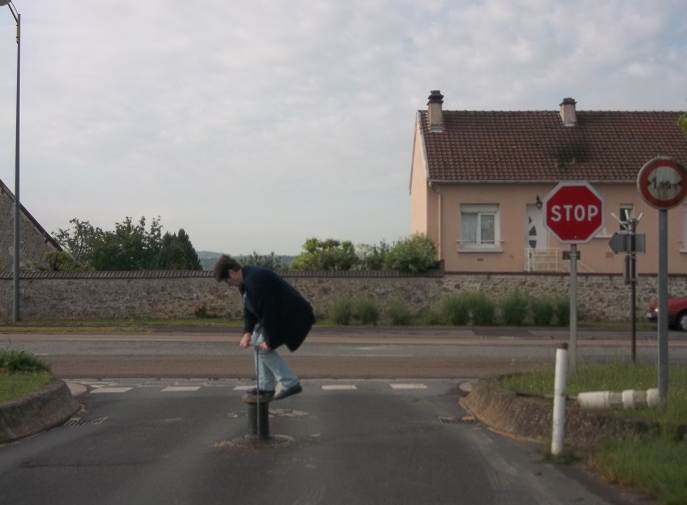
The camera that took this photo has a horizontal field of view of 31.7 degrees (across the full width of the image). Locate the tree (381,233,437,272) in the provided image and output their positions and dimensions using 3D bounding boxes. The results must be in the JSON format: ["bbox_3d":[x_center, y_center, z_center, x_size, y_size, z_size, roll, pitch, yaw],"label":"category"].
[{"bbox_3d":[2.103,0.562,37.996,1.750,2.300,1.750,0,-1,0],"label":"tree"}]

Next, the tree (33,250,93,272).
[{"bbox_3d":[-9.054,0.826,38.992,1.900,1.900,1.800,0,-1,0],"label":"tree"}]

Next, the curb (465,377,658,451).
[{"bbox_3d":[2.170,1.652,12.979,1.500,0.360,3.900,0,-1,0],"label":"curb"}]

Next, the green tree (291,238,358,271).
[{"bbox_3d":[-0.612,0.555,38.996,2.200,2.200,2.000,0,-1,0],"label":"green tree"}]

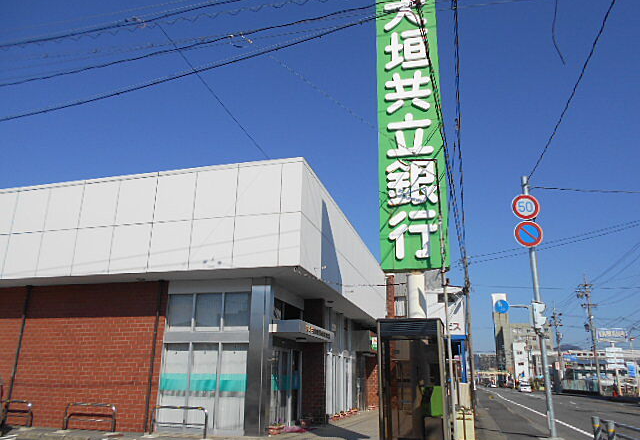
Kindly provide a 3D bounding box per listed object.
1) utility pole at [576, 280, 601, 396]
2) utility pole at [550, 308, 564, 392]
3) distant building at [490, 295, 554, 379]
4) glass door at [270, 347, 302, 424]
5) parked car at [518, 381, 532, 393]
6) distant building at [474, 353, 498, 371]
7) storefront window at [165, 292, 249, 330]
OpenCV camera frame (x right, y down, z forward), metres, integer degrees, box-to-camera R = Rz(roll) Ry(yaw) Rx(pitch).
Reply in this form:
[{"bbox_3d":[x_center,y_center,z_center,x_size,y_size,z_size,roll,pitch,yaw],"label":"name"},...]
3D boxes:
[{"bbox_3d":[35.849,15.007,63.239,1.900,14.513,0.700,-4,-19,15],"label":"utility pole"},{"bbox_3d":[42.508,22.836,85.676,1.900,13.651,0.700,-4,-19,15],"label":"utility pole"},{"bbox_3d":[78.497,46.064,185.423,20.000,32.009,15.000,-4,-19,15],"label":"distant building"},{"bbox_3d":[-1.020,5.186,14.977,0.100,2.205,2.780,-4,-19,15],"label":"glass door"},{"bbox_3d":[29.195,23.339,68.241,1.680,1.560,4.000,-4,-19,15],"label":"parked car"},{"bbox_3d":[82.310,73.515,239.831,14.000,13.538,12.000,-4,-19,15],"label":"distant building"},{"bbox_3d":[-3.105,2.532,13.288,2.539,1.058,0.120,-4,-19,15],"label":"storefront window"}]

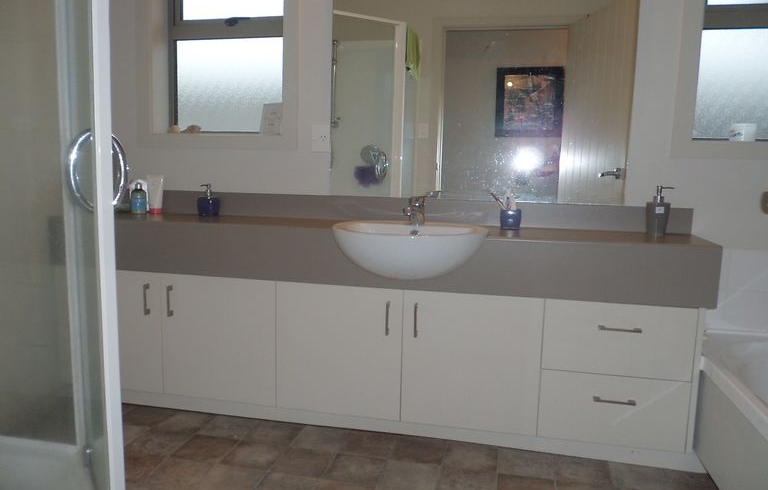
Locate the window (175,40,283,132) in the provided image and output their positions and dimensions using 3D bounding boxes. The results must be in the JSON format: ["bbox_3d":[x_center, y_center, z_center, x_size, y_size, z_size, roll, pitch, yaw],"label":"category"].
[{"bbox_3d":[-0.737,-0.761,2.645,0.555,0.430,0.040,3,9,12],"label":"window"}]

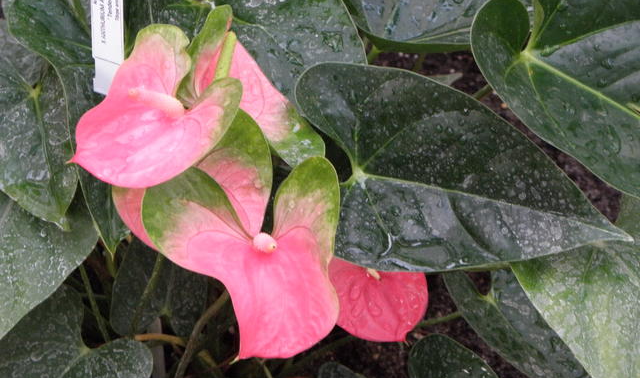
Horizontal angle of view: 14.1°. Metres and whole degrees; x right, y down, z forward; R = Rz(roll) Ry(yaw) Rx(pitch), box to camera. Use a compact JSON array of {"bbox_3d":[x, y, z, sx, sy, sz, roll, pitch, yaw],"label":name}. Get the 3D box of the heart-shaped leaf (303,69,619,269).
[{"bbox_3d":[0.093,-0.006,1.650,0.215,0.035,0.142,13,57,8],"label":"heart-shaped leaf"}]

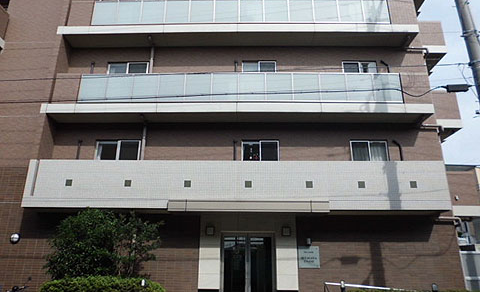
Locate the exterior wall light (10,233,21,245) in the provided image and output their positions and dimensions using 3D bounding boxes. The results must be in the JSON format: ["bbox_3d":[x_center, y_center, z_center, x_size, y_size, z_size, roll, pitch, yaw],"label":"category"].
[{"bbox_3d":[-6.581,2.720,10.567,0.240,0.270,0.140,0,-19,2],"label":"exterior wall light"}]

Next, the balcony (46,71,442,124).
[{"bbox_3d":[-0.138,-1.514,11.628,12.030,1.400,0.870,0,-19,2],"label":"balcony"}]

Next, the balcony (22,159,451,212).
[{"bbox_3d":[-0.163,1.237,10.665,12.030,1.430,0.890,0,-19,2],"label":"balcony"}]

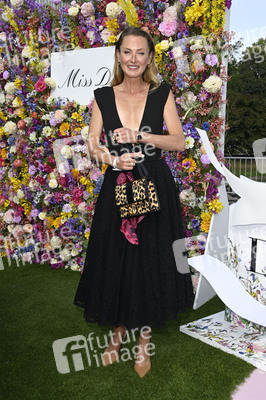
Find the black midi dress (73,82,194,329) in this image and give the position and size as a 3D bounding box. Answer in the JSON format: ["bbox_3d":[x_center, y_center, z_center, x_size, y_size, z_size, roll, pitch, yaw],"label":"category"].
[{"bbox_3d":[0.006,-0.005,2.259,0.630,1.155,0.500,1,8,3],"label":"black midi dress"}]

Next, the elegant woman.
[{"bbox_3d":[0.006,0.013,2.251,0.620,1.720,0.500,1,8,3],"label":"elegant woman"}]

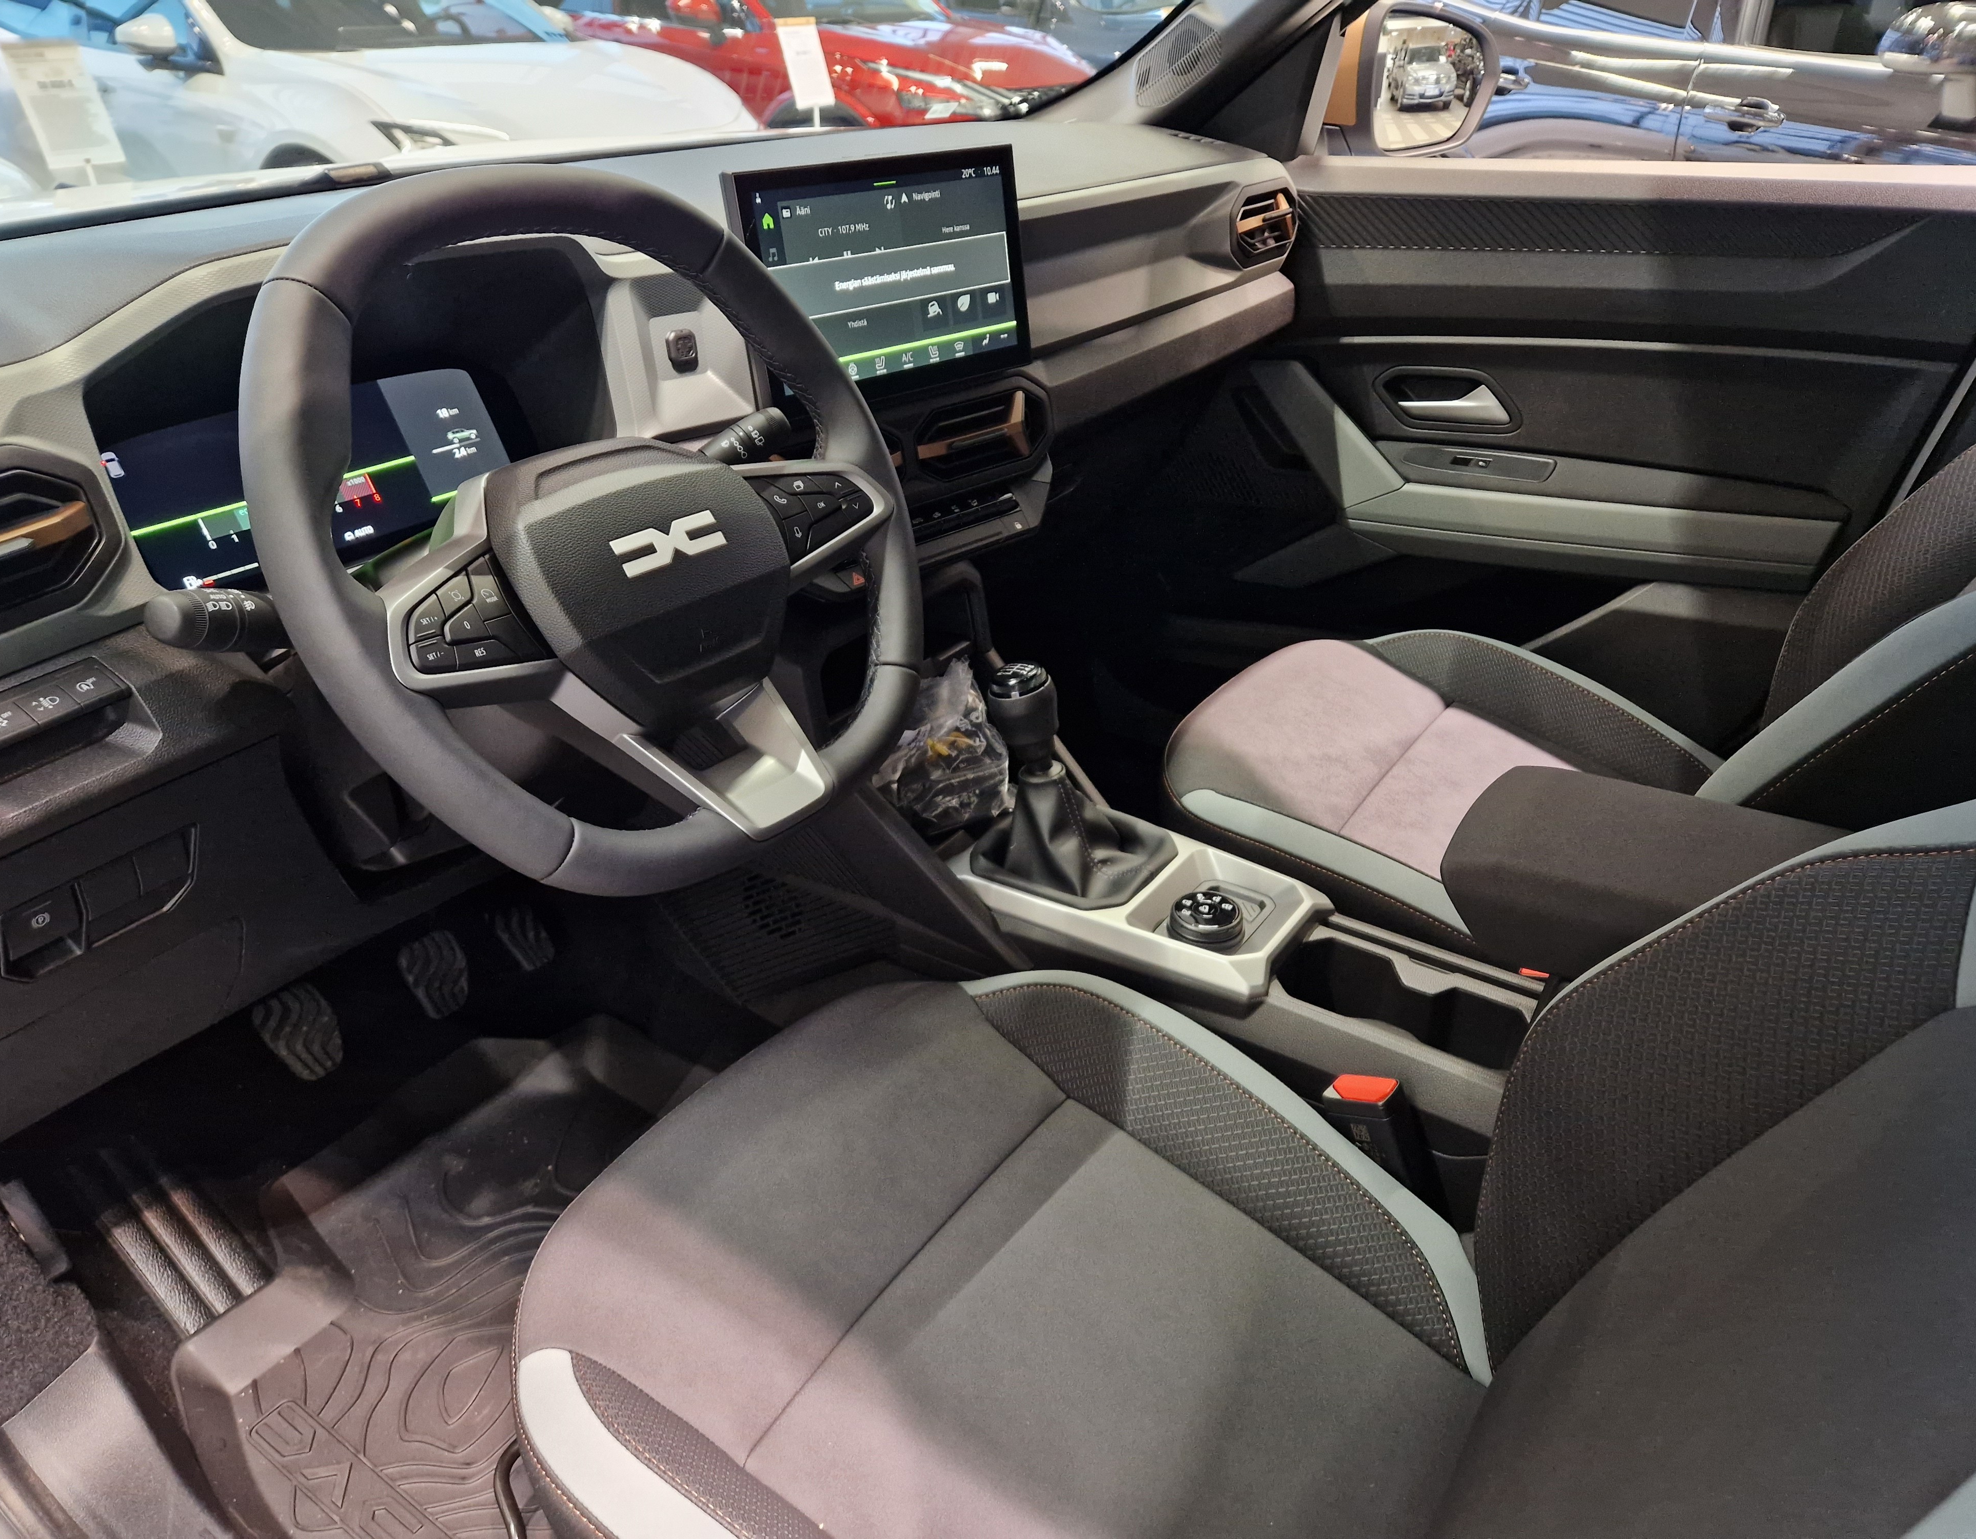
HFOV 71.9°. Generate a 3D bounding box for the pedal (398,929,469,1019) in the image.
[{"bbox_3d":[-0.464,0.171,1.135,0.025,0.062,0.051,-18,13,43],"label":"pedal"}]

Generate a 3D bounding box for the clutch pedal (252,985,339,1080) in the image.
[{"bbox_3d":[-0.530,0.201,1.042,0.025,0.067,0.051,-18,13,43],"label":"clutch pedal"}]

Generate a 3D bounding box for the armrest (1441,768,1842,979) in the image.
[{"bbox_3d":[0.424,0.085,0.801,0.285,0.082,0.148,17,34,30],"label":"armrest"}]

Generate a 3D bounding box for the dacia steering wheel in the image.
[{"bbox_3d":[-0.195,-0.123,0.695,0.105,0.358,0.370,-14,15,42],"label":"dacia steering wheel"}]

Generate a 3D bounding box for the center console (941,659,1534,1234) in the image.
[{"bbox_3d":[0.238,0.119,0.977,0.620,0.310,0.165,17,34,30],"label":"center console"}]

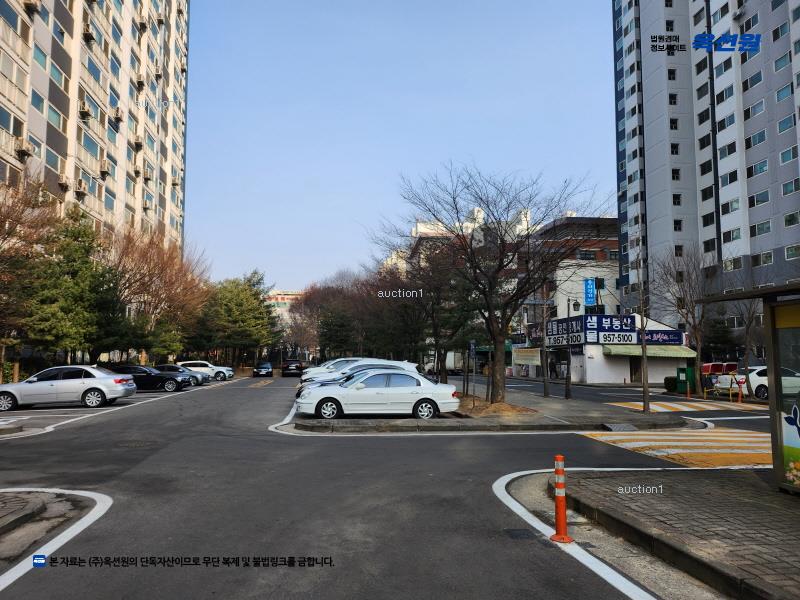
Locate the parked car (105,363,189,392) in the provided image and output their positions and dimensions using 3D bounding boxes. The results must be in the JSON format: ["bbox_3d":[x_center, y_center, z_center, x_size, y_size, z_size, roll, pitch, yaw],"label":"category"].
[{"bbox_3d":[-13.856,4.224,30.246,4.900,1.450,1.870,1,-5,-9],"label":"parked car"}]

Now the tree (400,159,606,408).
[{"bbox_3d":[3.400,-0.600,19.200,6.800,8.200,6.600,0,-4,0],"label":"tree"}]

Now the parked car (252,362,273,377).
[{"bbox_3d":[-13.367,6.820,55.108,1.820,1.450,4.550,1,-5,-8],"label":"parked car"}]

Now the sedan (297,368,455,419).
[{"bbox_3d":[-0.664,2.761,16.222,4.740,1.430,1.820,0,-6,-3],"label":"sedan"}]

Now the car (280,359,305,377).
[{"bbox_3d":[-9.880,6.296,51.124,1.870,1.530,4.700,1,-6,-7],"label":"car"}]

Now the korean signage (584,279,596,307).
[{"bbox_3d":[14.424,-0.568,42.000,0.850,2.020,0.200,0,-5,-2],"label":"korean signage"}]

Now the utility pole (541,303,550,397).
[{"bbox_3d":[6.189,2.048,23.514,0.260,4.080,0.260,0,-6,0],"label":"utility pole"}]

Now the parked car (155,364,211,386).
[{"bbox_3d":[-14.800,4.789,35.898,4.650,1.460,1.830,1,-6,-7],"label":"parked car"}]

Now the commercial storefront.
[{"bbox_3d":[15.700,3.645,40.741,7.500,4.650,7.200,1,-6,-6],"label":"commercial storefront"}]

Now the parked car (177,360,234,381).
[{"bbox_3d":[-15.634,5.624,44.366,4.680,1.670,1.860,1,-5,-9],"label":"parked car"}]

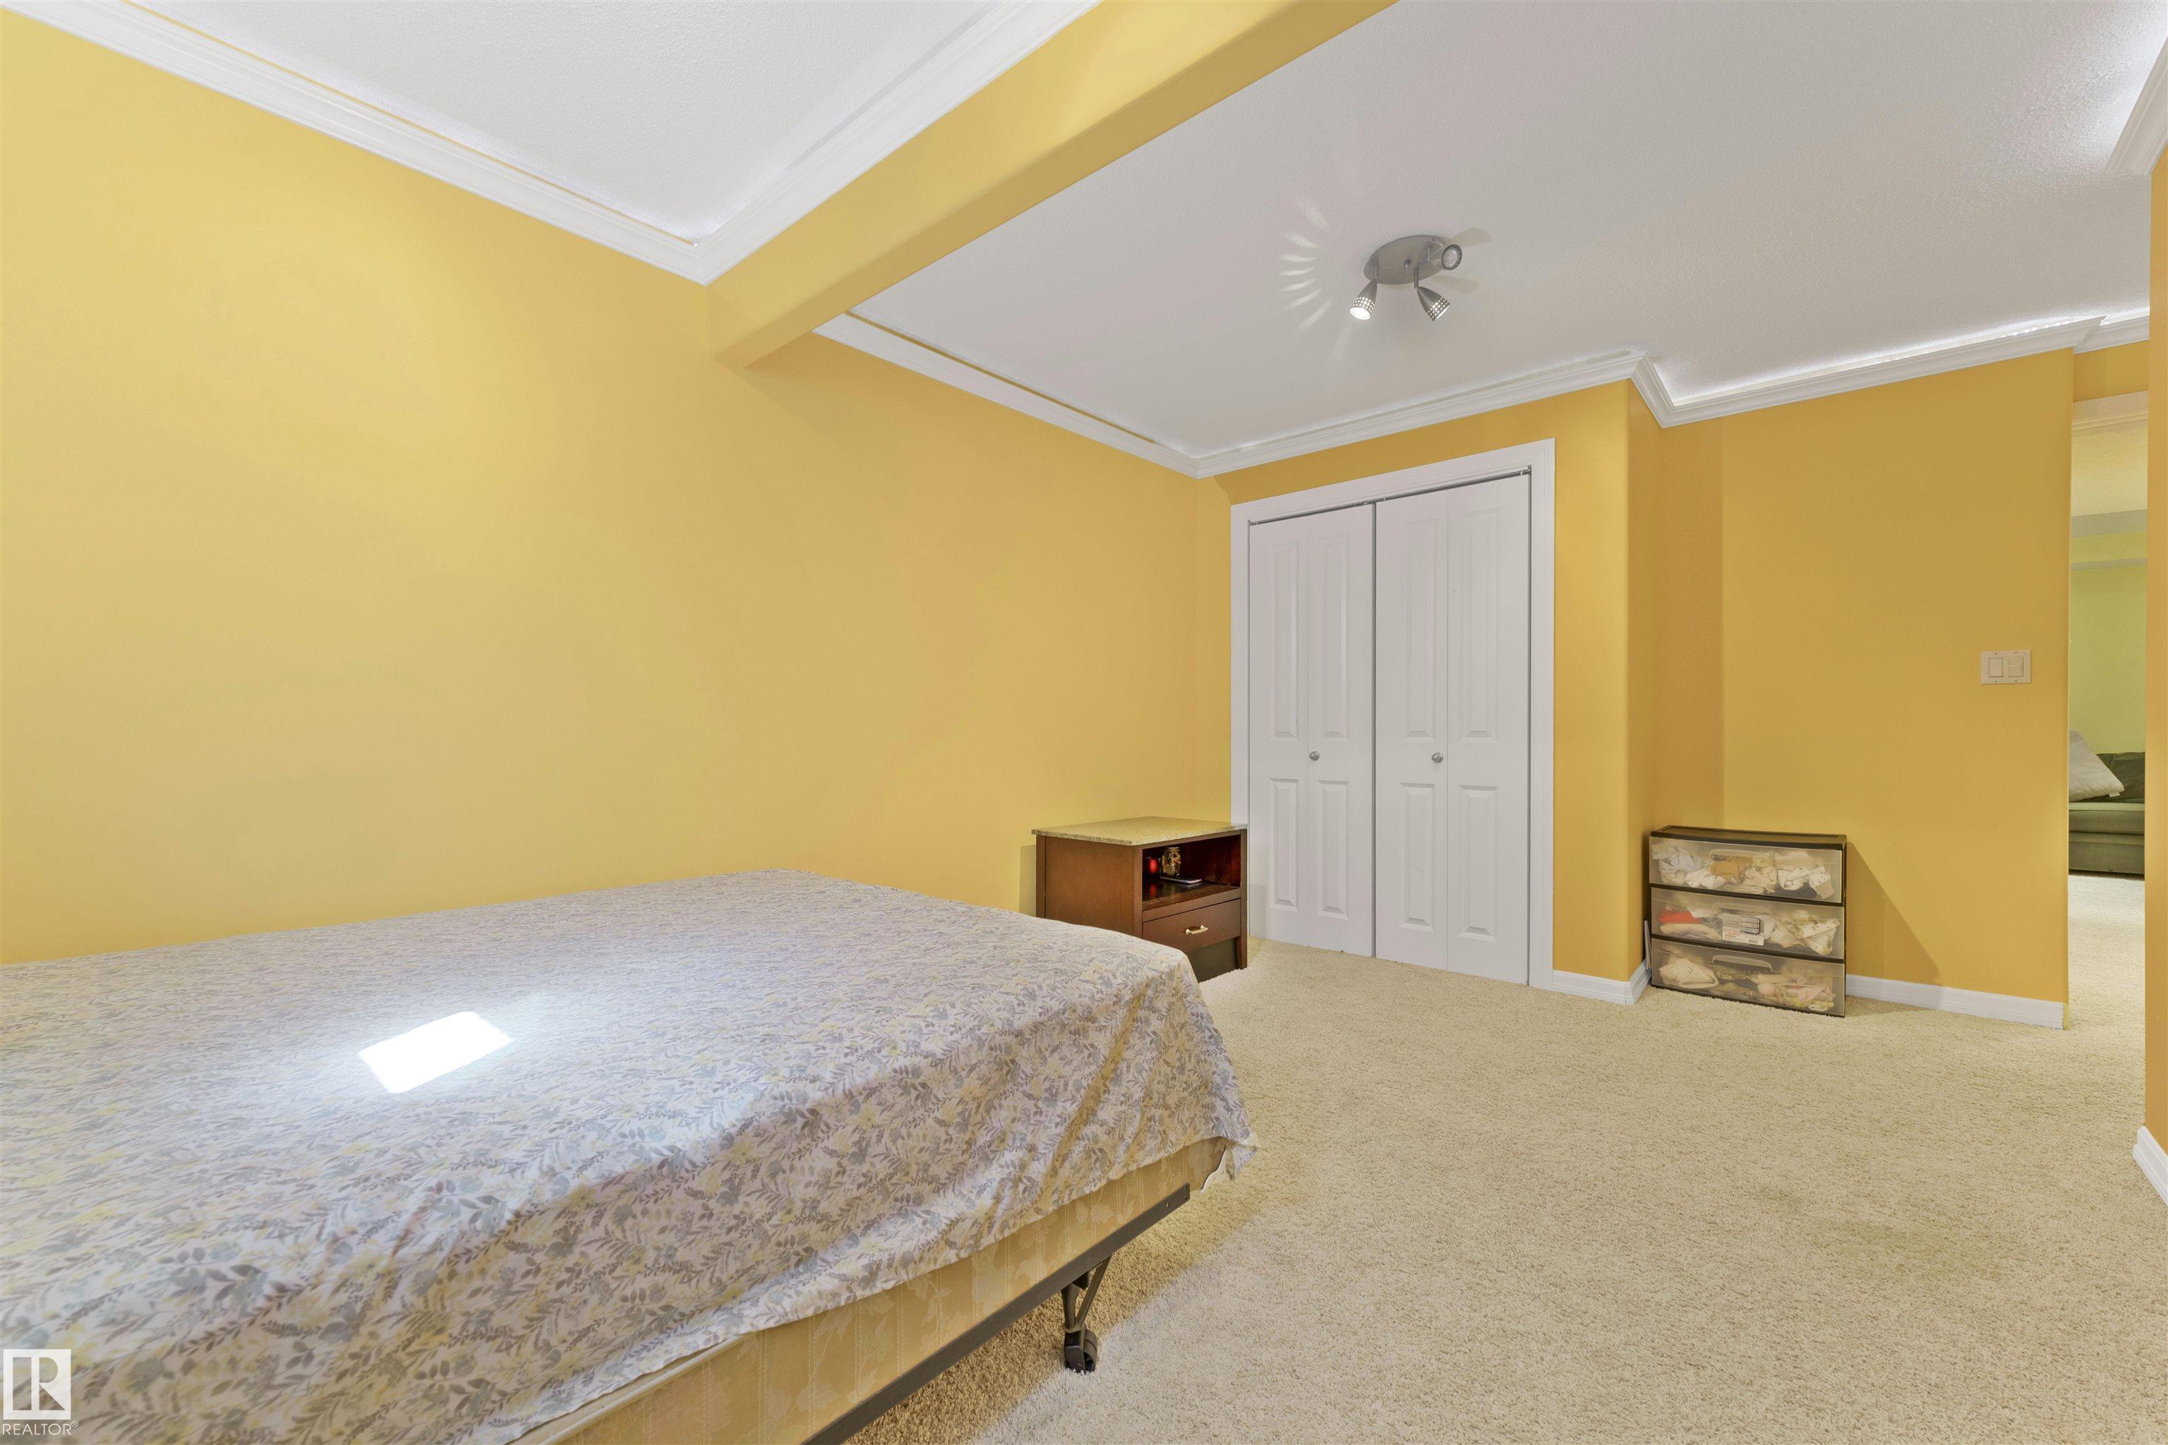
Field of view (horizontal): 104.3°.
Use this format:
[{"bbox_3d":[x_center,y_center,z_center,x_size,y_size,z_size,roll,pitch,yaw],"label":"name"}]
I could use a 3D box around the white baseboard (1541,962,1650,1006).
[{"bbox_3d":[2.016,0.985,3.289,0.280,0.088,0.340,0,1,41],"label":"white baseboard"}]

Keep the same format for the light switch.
[{"bbox_3d":[3.174,-0.188,2.902,0.116,0.116,0.014,0,1,41],"label":"light switch"}]

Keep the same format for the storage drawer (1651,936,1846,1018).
[{"bbox_3d":[2.536,0.931,3.233,0.555,0.192,0.310,0,1,41],"label":"storage drawer"}]

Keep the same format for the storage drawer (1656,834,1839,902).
[{"bbox_3d":[2.534,0.539,3.230,0.555,0.195,0.310,0,1,41],"label":"storage drawer"}]

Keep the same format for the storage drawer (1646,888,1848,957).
[{"bbox_3d":[2.535,0.735,3.232,0.555,0.195,0.310,0,1,41],"label":"storage drawer"}]

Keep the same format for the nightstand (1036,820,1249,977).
[{"bbox_3d":[0.250,0.740,3.513,0.670,0.587,0.560,-1,1,-43],"label":"nightstand"}]

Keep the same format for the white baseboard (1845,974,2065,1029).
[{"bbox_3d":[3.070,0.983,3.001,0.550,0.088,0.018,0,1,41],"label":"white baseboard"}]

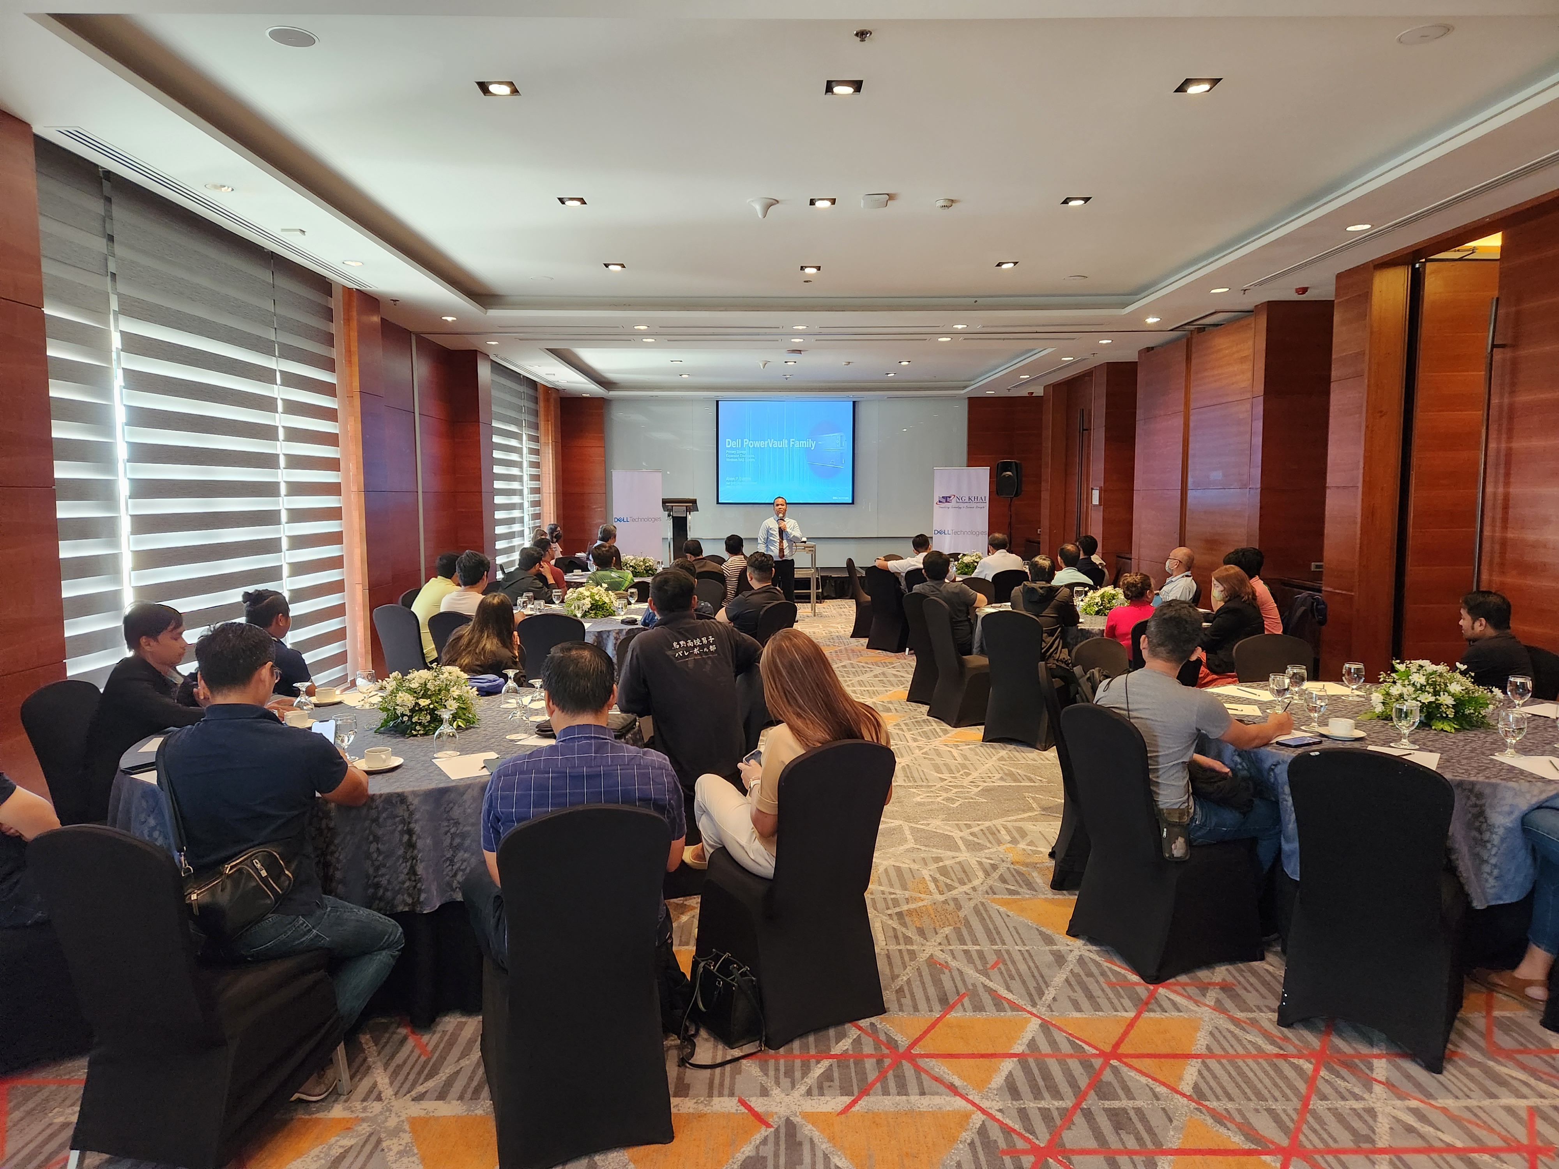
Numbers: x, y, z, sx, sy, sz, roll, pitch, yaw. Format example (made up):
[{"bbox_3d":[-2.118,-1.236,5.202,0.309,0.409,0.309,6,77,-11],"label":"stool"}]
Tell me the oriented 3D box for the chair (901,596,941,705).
[{"bbox_3d":[1.322,0.503,8.287,0.580,0.925,0.440,-3,6,-31],"label":"chair"}]

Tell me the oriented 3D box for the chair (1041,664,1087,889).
[{"bbox_3d":[1.421,0.829,4.558,0.580,0.925,0.440,1,5,11],"label":"chair"}]

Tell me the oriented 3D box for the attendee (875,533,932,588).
[{"bbox_3d":[1.450,0.073,11.201,0.720,1.250,0.820,0,5,-3],"label":"attendee"}]

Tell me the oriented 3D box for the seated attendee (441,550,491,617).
[{"bbox_3d":[-2.099,0.414,7.316,0.530,1.280,0.800,3,6,30],"label":"seated attendee"}]

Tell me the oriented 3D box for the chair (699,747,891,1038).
[{"bbox_3d":[0.063,0.920,3.401,0.440,0.930,0.550,-3,6,-29],"label":"chair"}]

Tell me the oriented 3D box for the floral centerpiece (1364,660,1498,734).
[{"bbox_3d":[2.631,0.431,4.256,0.470,0.250,0.440,3,6,32],"label":"floral centerpiece"}]

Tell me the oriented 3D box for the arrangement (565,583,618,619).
[{"bbox_3d":[-1.416,0.110,7.821,0.400,0.255,0.370,0,5,0],"label":"arrangement"}]

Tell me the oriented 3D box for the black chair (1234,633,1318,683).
[{"bbox_3d":[2.604,0.745,5.251,0.440,0.930,0.550,0,5,-1],"label":"black chair"}]

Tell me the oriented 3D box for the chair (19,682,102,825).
[{"bbox_3d":[-2.667,0.859,4.199,0.550,0.930,0.440,0,5,6],"label":"chair"}]

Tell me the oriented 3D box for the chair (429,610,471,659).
[{"bbox_3d":[-1.979,0.621,7.051,0.440,0.925,0.580,3,6,29],"label":"chair"}]

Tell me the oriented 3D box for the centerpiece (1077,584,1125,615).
[{"bbox_3d":[2.482,0.107,7.892,0.400,0.220,0.370,0,5,0],"label":"centerpiece"}]

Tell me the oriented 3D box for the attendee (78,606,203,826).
[{"bbox_3d":[-2.458,0.699,4.369,0.820,1.240,0.550,-2,5,-21],"label":"attendee"}]

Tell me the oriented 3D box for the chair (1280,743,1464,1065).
[{"bbox_3d":[1.881,0.927,3.250,0.440,0.930,0.550,4,7,40],"label":"chair"}]

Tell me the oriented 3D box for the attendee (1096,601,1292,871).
[{"bbox_3d":[1.544,0.699,3.890,0.760,1.300,0.530,-3,6,-31],"label":"attendee"}]

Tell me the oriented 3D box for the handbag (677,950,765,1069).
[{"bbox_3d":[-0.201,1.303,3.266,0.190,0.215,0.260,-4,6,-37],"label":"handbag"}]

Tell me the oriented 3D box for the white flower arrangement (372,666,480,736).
[{"bbox_3d":[-1.370,0.440,4.075,0.410,0.220,0.380,-2,5,-19],"label":"white flower arrangement"}]

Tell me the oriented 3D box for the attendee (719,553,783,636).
[{"bbox_3d":[-0.232,0.404,7.521,0.750,1.265,0.550,4,7,41],"label":"attendee"}]

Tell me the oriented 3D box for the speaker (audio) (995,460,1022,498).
[{"bbox_3d":[3.657,-1.670,16.517,0.380,0.610,0.350,2,6,25],"label":"speaker (audio)"}]

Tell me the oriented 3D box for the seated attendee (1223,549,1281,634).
[{"bbox_3d":[3.060,0.397,7.083,0.820,1.290,0.520,3,6,28],"label":"seated attendee"}]

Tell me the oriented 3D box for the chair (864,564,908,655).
[{"bbox_3d":[1.235,0.234,10.994,0.580,0.920,0.450,-5,7,-42],"label":"chair"}]

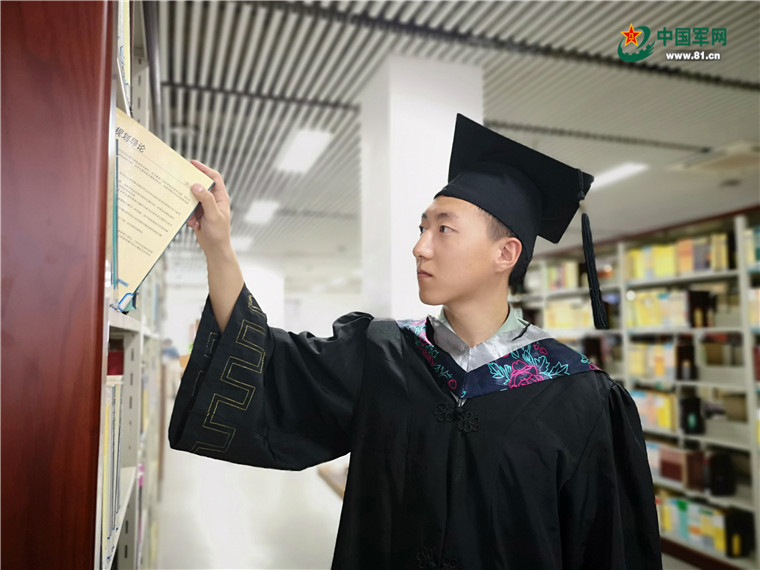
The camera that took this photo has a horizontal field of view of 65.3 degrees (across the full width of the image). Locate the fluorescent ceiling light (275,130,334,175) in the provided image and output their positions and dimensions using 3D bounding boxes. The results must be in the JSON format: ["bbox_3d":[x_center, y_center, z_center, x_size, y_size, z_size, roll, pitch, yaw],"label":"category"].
[{"bbox_3d":[-0.682,-1.195,5.264,0.300,0.080,1.200,2,-5,-19],"label":"fluorescent ceiling light"}]

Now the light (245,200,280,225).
[{"bbox_3d":[-1.557,-0.974,7.754,0.300,0.080,1.200,2,-5,-19],"label":"light"}]

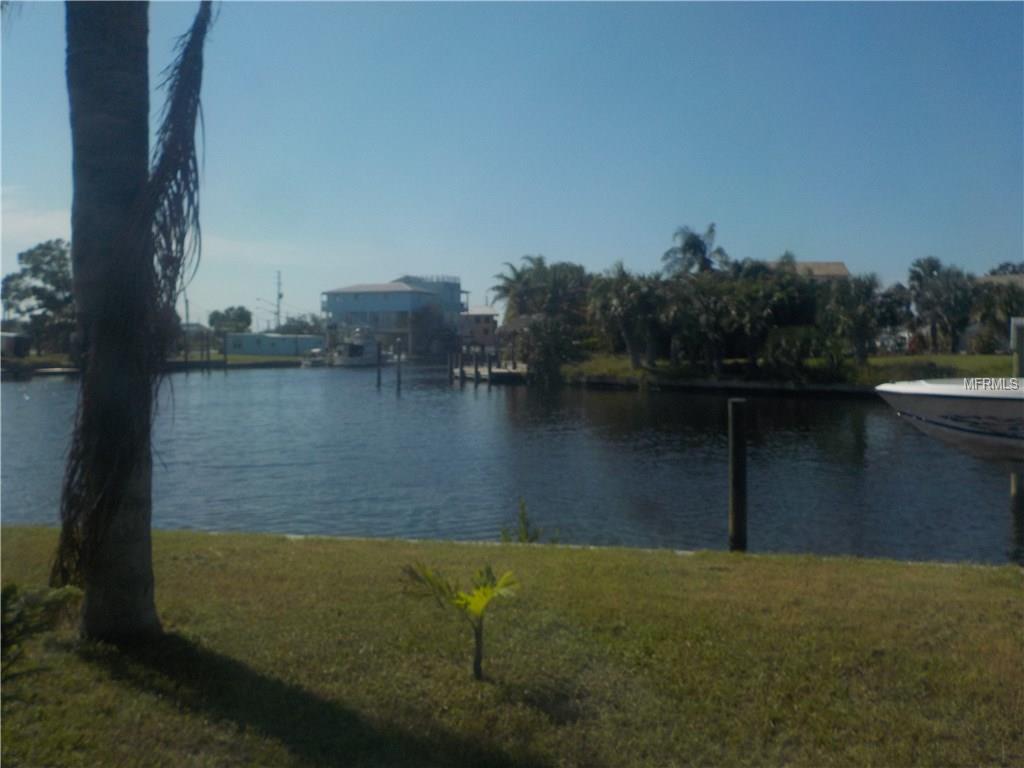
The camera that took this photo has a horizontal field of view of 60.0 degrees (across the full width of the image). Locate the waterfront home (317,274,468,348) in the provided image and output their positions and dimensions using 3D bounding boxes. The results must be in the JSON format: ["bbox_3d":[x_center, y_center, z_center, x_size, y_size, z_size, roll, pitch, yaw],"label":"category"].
[{"bbox_3d":[-16.156,-9.203,121.000,15.500,10.400,12.500,1,2,20],"label":"waterfront home"}]

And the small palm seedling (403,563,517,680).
[{"bbox_3d":[-0.254,1.151,4.300,0.540,0.560,0.480,0,2,0],"label":"small palm seedling"}]

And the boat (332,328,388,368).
[{"bbox_3d":[-19.245,-4.480,112.000,7.600,4.800,2.900,-1,3,-24],"label":"boat"}]

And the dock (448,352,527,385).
[{"bbox_3d":[-1.661,-1.218,65.500,3.800,2.200,9.500,1,2,13],"label":"dock"}]

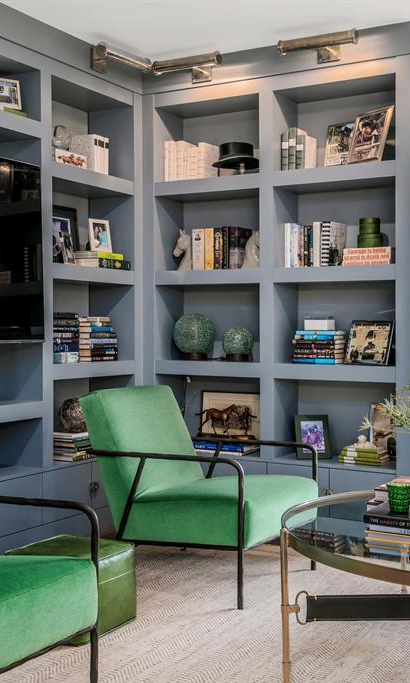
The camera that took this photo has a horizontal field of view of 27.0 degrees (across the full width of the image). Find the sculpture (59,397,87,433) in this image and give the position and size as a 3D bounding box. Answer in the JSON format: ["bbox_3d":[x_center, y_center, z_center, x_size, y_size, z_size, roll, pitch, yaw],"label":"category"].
[{"bbox_3d":[-0.693,0.404,4.661,0.186,0.186,0.186,1,1,30],"label":"sculpture"}]

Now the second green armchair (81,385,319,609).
[{"bbox_3d":[-0.028,0.619,3.770,0.884,0.808,0.668,1,1,33],"label":"second green armchair"}]

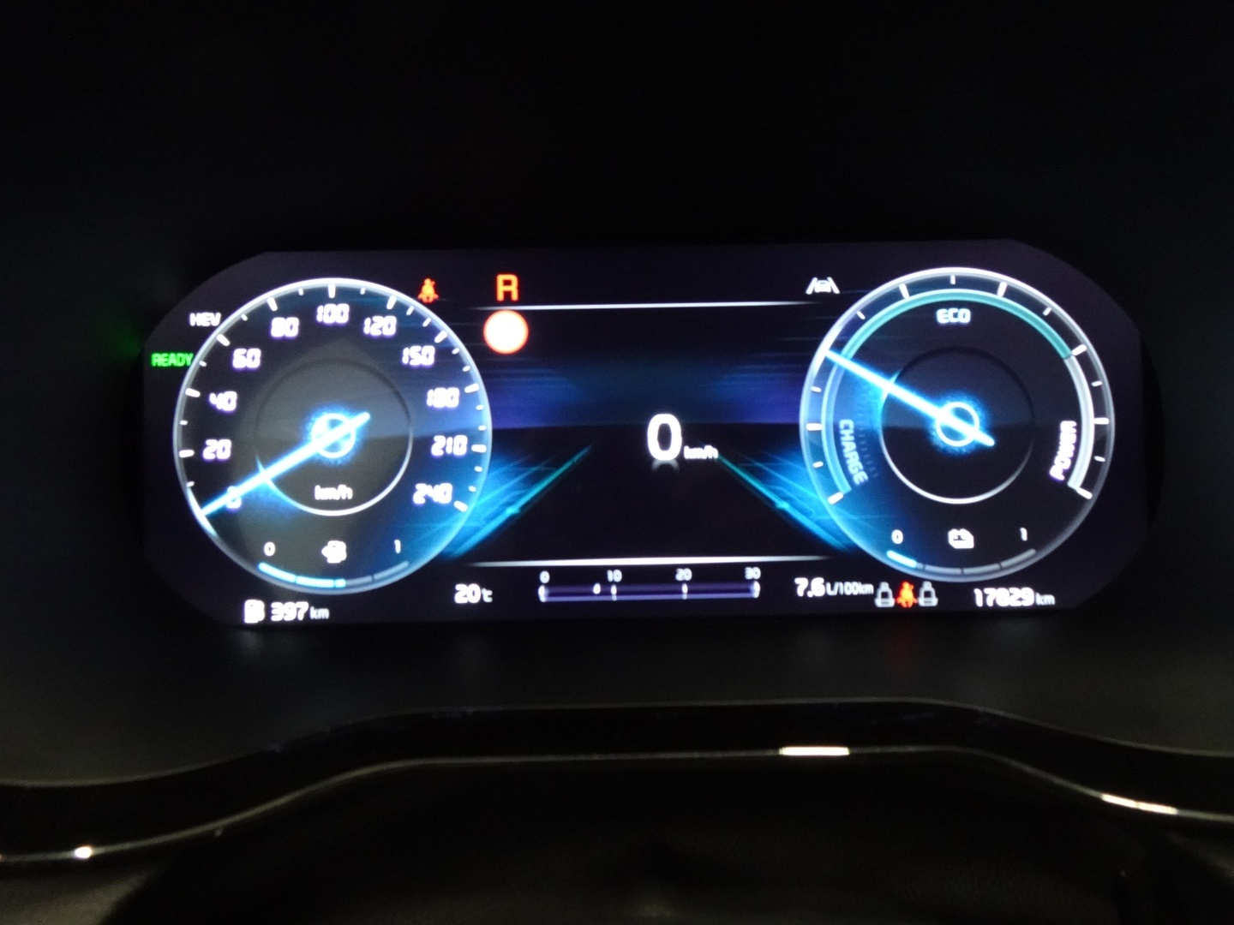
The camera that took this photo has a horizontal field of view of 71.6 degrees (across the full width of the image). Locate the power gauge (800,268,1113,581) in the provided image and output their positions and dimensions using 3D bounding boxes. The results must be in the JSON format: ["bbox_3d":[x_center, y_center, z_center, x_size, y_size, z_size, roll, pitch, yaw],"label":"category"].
[{"bbox_3d":[0.100,-0.011,0.252,0.092,0.092,0.010,-1,0,-1],"label":"power gauge"}]

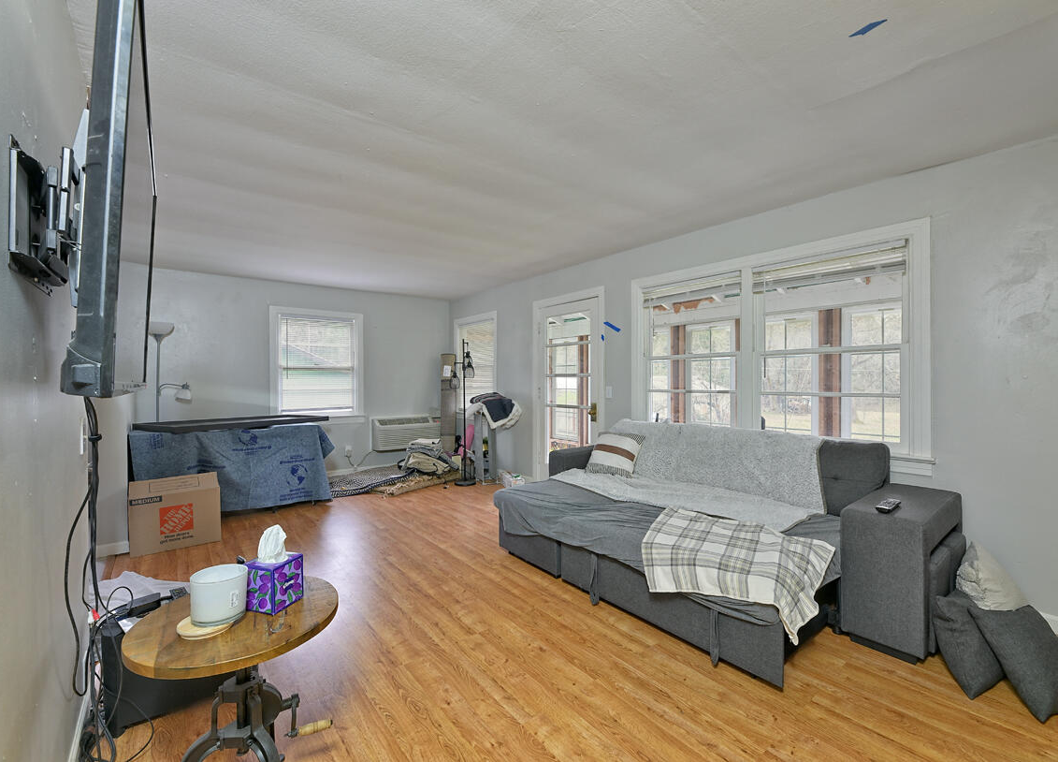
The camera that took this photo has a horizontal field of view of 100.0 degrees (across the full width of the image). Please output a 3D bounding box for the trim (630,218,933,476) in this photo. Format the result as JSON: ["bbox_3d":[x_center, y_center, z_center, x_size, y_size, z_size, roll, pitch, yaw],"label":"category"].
[{"bbox_3d":[1.614,-0.197,3.316,0.080,1.457,2.087,0,0,-39],"label":"trim"}]

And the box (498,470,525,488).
[{"bbox_3d":[-0.185,1.165,5.160,0.170,0.130,0.300,0,0,-24],"label":"box"}]

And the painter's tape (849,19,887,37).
[{"bbox_3d":[1.129,-1.175,1.478,0.034,0.003,0.097,0,0,-27],"label":"painter's tape"}]

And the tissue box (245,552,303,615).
[{"bbox_3d":[-0.740,0.584,1.293,0.103,0.127,0.107,0,0,17],"label":"tissue box"}]

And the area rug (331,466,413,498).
[{"bbox_3d":[-2.052,1.167,5.363,1.500,0.130,0.980,0,0,-39],"label":"area rug"}]

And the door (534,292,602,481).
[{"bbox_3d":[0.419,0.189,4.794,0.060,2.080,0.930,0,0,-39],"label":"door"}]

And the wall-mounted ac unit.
[{"bbox_3d":[-1.713,0.742,6.346,1.060,0.440,0.220,0,0,-39],"label":"wall-mounted ac unit"}]

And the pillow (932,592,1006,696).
[{"bbox_3d":[1.897,1.073,1.865,0.400,0.380,0.130,4,-25,-28],"label":"pillow"}]

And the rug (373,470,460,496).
[{"bbox_3d":[-1.342,1.164,5.281,0.660,0.130,1.020,0,0,41],"label":"rug"}]

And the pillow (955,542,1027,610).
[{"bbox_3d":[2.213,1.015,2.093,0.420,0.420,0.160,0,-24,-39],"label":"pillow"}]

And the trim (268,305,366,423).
[{"bbox_3d":[-2.597,-0.159,5.546,1.120,1.440,0.090,0,0,-39],"label":"trim"}]

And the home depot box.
[{"bbox_3d":[-2.723,1.024,3.444,0.530,0.440,0.400,0,0,-39],"label":"home depot box"}]

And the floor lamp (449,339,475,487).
[{"bbox_3d":[-0.797,0.361,5.337,0.300,1.740,0.310,0,0,-8],"label":"floor lamp"}]

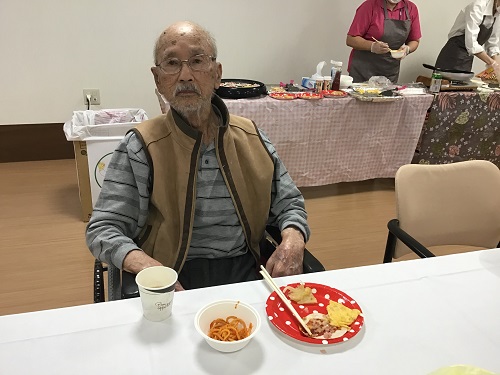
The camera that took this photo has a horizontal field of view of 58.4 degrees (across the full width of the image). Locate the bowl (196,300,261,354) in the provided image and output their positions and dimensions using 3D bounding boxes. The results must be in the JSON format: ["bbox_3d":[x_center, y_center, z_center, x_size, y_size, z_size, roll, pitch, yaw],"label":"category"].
[{"bbox_3d":[-0.039,0.243,0.762,0.112,0.045,0.112,2,22,-1],"label":"bowl"}]

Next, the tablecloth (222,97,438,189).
[{"bbox_3d":[0.313,-0.343,3.219,1.840,0.700,0.500,-5,23,-17],"label":"tablecloth"}]

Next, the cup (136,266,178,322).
[{"bbox_3d":[-0.169,0.197,0.820,0.075,0.077,0.075,2,22,-1],"label":"cup"}]

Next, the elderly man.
[{"bbox_3d":[-0.135,0.203,1.156,0.530,1.170,0.700,-3,23,-13],"label":"elderly man"}]

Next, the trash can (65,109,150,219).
[{"bbox_3d":[-0.822,-0.146,2.761,0.450,0.590,0.340,-5,24,-19],"label":"trash can"}]

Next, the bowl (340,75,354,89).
[{"bbox_3d":[0.705,-0.769,3.271,0.115,0.080,0.115,2,22,-1],"label":"bowl"}]

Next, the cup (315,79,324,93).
[{"bbox_3d":[0.483,-0.694,3.043,0.056,0.096,0.056,-5,23,-17],"label":"cup"}]

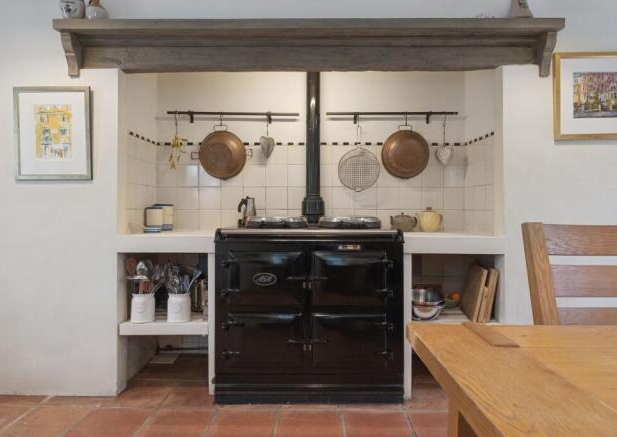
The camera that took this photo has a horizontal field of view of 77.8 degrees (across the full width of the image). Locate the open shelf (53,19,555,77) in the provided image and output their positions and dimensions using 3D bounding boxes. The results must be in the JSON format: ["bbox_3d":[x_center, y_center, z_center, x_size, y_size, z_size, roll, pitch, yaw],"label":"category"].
[{"bbox_3d":[0.005,-0.870,2.005,2.560,0.253,0.200,0,1,0],"label":"open shelf"}]

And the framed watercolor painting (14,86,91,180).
[{"bbox_3d":[-1.348,-0.447,2.015,0.401,0.491,0.025,0,1,0],"label":"framed watercolor painting"}]

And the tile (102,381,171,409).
[{"bbox_3d":[-0.912,0.963,2.080,0.305,0.020,0.305,0,1,0],"label":"tile"}]

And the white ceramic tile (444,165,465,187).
[{"bbox_3d":[1.004,-0.290,2.630,0.139,0.153,0.010,0,1,0],"label":"white ceramic tile"}]

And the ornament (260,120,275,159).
[{"bbox_3d":[-0.279,-0.544,2.600,0.102,0.272,0.040,0,1,0],"label":"ornament"}]

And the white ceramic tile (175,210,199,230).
[{"bbox_3d":[-0.839,0.010,2.660,0.153,0.146,0.010,0,1,0],"label":"white ceramic tile"}]

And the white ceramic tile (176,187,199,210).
[{"bbox_3d":[-0.824,-0.135,2.610,0.150,0.150,0.010,0,1,0],"label":"white ceramic tile"}]

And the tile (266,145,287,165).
[{"bbox_3d":[-0.222,-0.442,2.674,0.153,0.137,0.010,0,1,0],"label":"tile"}]

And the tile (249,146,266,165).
[{"bbox_3d":[-0.368,-0.434,2.630,0.152,0.132,0.010,0,1,0],"label":"tile"}]

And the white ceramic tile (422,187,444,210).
[{"bbox_3d":[0.869,-0.140,2.678,0.153,0.153,0.010,0,1,0],"label":"white ceramic tile"}]

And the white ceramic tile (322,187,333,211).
[{"bbox_3d":[0.092,-0.141,2.660,0.153,0.153,0.010,0,1,0],"label":"white ceramic tile"}]

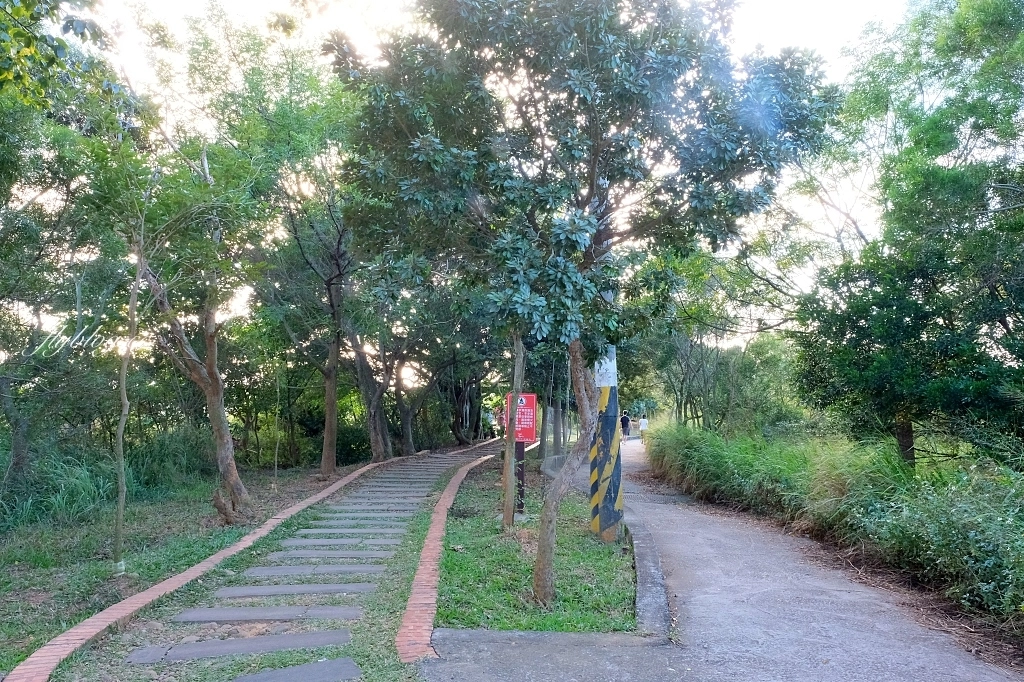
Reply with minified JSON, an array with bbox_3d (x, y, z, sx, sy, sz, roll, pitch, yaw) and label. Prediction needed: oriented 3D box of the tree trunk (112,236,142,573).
[{"bbox_3d":[-3.537,0.546,6.277,0.276,3.077,0.200,0,-6,0],"label":"tree trunk"}]

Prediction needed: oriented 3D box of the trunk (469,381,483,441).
[{"bbox_3d":[-1.437,2.731,26.862,0.551,2.350,0.500,0,-6,0],"label":"trunk"}]

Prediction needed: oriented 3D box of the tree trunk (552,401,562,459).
[{"bbox_3d":[1.422,2.762,21.330,0.313,1.799,0.260,0,-6,0],"label":"tree trunk"}]

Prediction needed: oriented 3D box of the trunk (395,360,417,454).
[{"bbox_3d":[-3.044,1.948,19.503,0.629,2.673,0.500,0,-6,0],"label":"trunk"}]

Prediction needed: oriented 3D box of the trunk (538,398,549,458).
[{"bbox_3d":[0.907,2.543,19.643,0.288,1.771,0.250,0,-6,0],"label":"trunk"}]

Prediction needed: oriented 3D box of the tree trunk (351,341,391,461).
[{"bbox_3d":[-3.589,1.557,17.432,0.971,3.053,0.700,0,-6,0],"label":"tree trunk"}]

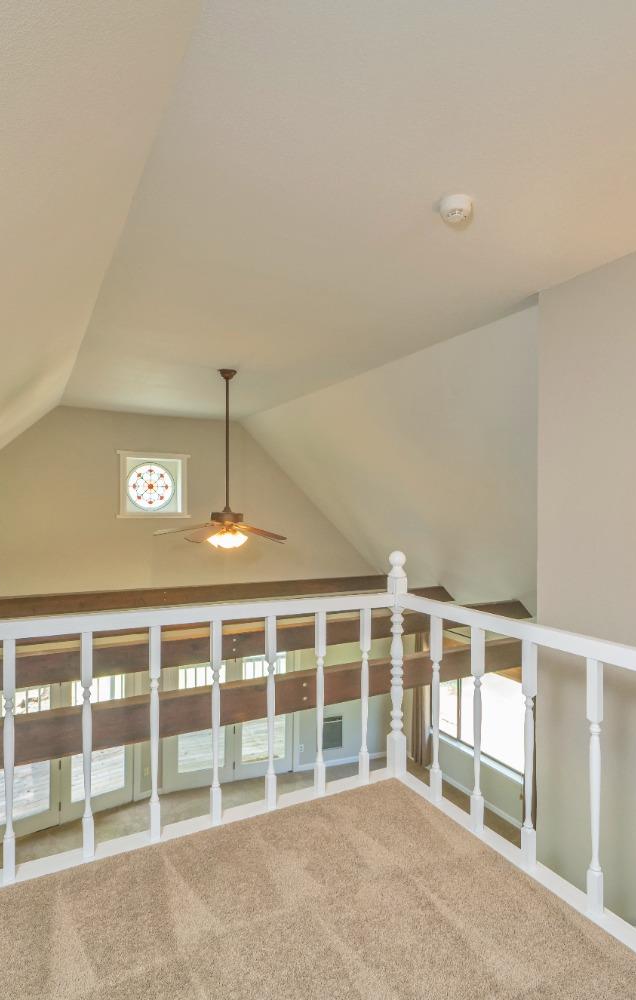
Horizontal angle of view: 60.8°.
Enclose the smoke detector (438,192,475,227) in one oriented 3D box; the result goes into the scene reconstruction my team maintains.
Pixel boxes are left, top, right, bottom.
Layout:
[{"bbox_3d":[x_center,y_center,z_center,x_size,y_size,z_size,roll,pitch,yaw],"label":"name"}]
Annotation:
[{"bbox_3d":[0.563,-1.177,2.200,0.134,0.054,0.134,0,0,0],"label":"smoke detector"}]

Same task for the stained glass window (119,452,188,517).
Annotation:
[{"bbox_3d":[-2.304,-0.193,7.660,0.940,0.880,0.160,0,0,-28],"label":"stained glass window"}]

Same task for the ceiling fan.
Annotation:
[{"bbox_3d":[-0.833,-0.384,4.988,1.300,1.637,1.300,0,0,-28],"label":"ceiling fan"}]

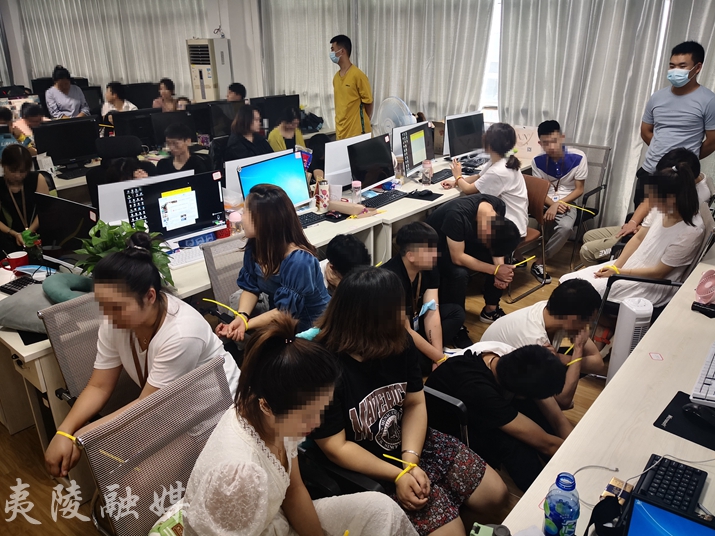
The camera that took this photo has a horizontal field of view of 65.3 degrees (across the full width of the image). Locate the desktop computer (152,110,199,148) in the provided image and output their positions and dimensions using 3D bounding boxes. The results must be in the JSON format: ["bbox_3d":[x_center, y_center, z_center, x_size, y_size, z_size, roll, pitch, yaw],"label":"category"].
[{"bbox_3d":[-1.969,-1.459,5.986,0.180,0.420,0.520,17,28,38],"label":"desktop computer"}]

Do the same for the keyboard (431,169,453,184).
[{"bbox_3d":[0.679,-0.759,4.592,0.150,0.030,0.440,13,26,32],"label":"keyboard"}]

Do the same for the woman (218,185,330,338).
[{"bbox_3d":[-0.316,0.257,2.437,0.500,1.250,0.700,13,26,32],"label":"woman"}]

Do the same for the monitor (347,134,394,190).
[{"bbox_3d":[0.085,-0.727,4.043,0.170,0.400,0.540,13,26,32],"label":"monitor"}]

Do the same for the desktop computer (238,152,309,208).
[{"bbox_3d":[-0.469,-0.476,3.394,0.180,0.410,0.540,13,26,33],"label":"desktop computer"}]

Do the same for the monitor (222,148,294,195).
[{"bbox_3d":[-0.597,-0.506,3.502,0.180,0.410,0.540,17,28,38],"label":"monitor"}]

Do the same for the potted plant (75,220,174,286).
[{"bbox_3d":[-1.013,-0.073,2.403,0.370,0.320,0.380,18,29,37],"label":"potted plant"}]

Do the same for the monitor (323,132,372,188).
[{"bbox_3d":[-0.080,-0.739,4.071,0.170,0.400,0.540,14,27,33],"label":"monitor"}]

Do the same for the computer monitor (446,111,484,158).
[{"bbox_3d":[0.951,-1.083,4.833,0.180,0.410,0.540,17,28,38],"label":"computer monitor"}]

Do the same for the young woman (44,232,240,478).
[{"bbox_3d":[-0.703,0.510,1.999,0.480,1.170,0.740,17,28,38],"label":"young woman"}]

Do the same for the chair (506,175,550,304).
[{"bbox_3d":[1.119,-0.237,4.213,0.530,0.820,0.470,-17,27,-34],"label":"chair"}]

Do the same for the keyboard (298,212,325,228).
[{"bbox_3d":[-0.379,-0.269,3.438,0.150,0.030,0.440,15,27,35],"label":"keyboard"}]

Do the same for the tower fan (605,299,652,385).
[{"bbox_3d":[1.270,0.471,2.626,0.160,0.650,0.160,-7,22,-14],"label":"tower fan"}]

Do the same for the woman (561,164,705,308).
[{"bbox_3d":[1.414,0.066,2.897,0.770,1.200,0.480,4,22,12],"label":"woman"}]

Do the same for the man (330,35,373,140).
[{"bbox_3d":[-0.052,-1.376,5.600,0.500,1.760,0.340,18,29,37],"label":"man"}]

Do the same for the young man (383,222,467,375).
[{"bbox_3d":[0.420,0.166,3.021,0.620,0.900,0.520,11,25,26],"label":"young man"}]

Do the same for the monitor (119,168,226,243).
[{"bbox_3d":[-1.000,-0.308,3.122,0.540,0.380,0.170,-19,28,-36],"label":"monitor"}]

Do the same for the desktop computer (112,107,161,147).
[{"bbox_3d":[-2.350,-1.491,6.055,0.510,0.420,0.180,-16,26,-33],"label":"desktop computer"}]

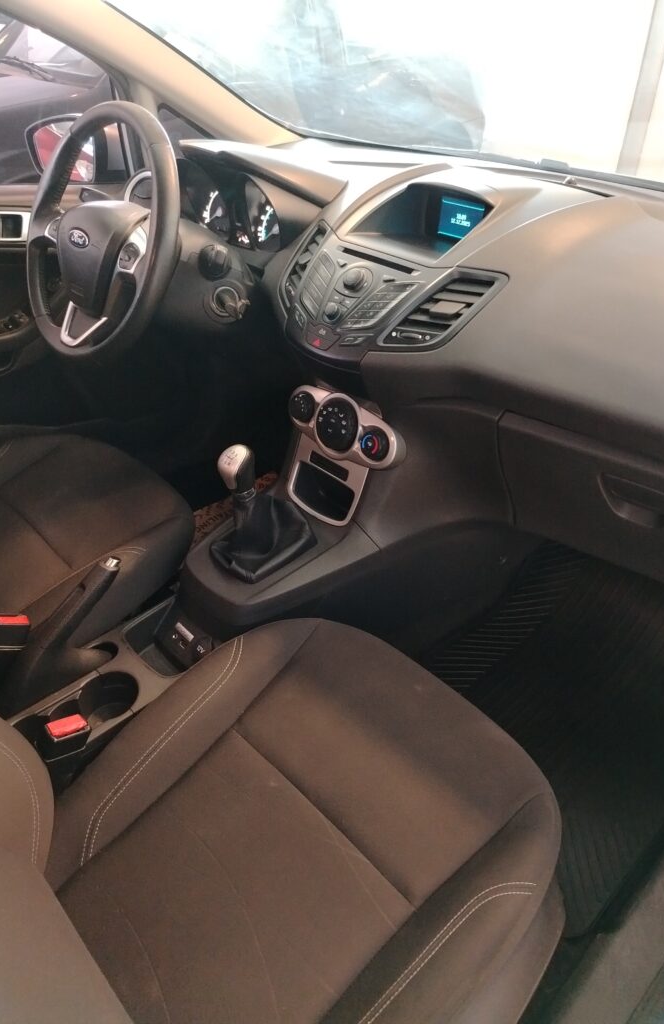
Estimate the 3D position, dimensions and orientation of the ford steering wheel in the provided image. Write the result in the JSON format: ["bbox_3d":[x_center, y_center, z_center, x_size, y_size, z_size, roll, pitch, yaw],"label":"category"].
[{"bbox_3d":[-0.344,-0.415,1.065,0.370,0.370,0.090,32,19,35],"label":"ford steering wheel"}]

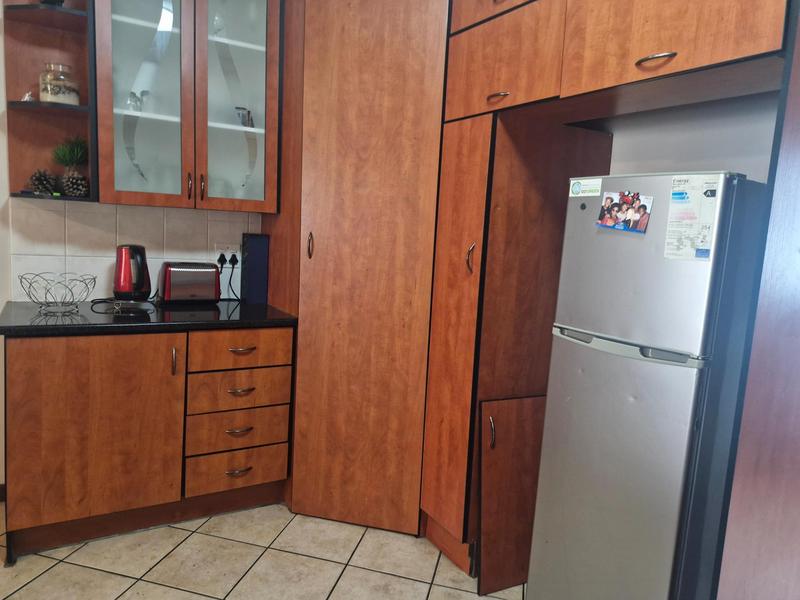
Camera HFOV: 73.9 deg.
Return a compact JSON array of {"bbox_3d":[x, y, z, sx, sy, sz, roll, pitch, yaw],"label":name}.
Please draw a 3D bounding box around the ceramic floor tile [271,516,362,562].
[{"bbox_3d":[-0.331,1.013,2.281,0.333,0.010,0.320,5,7,14],"label":"ceramic floor tile"}]

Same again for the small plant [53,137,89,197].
[{"bbox_3d":[-1.409,-0.572,2.275,0.125,0.250,0.125,-1,8,-31],"label":"small plant"}]

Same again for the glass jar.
[{"bbox_3d":[-1.423,-0.903,2.222,0.140,0.167,0.140,-1,8,-31],"label":"glass jar"}]

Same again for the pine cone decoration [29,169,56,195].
[{"bbox_3d":[-1.514,-0.501,2.258,0.092,0.100,0.092,-1,8,-31],"label":"pine cone decoration"}]

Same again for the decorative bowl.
[{"bbox_3d":[-1.469,-0.033,2.285,0.280,0.148,0.280,-1,8,-31],"label":"decorative bowl"}]

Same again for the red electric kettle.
[{"bbox_3d":[-1.251,-0.121,2.480,0.190,0.265,0.155,9,9,41],"label":"red electric kettle"}]

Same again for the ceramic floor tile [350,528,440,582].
[{"bbox_3d":[-0.004,1.042,2.201,0.333,0.010,0.320,5,7,14],"label":"ceramic floor tile"}]

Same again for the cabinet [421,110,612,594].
[{"bbox_3d":[0.465,0.189,2.211,0.595,1.735,0.330,-1,8,-31],"label":"cabinet"}]

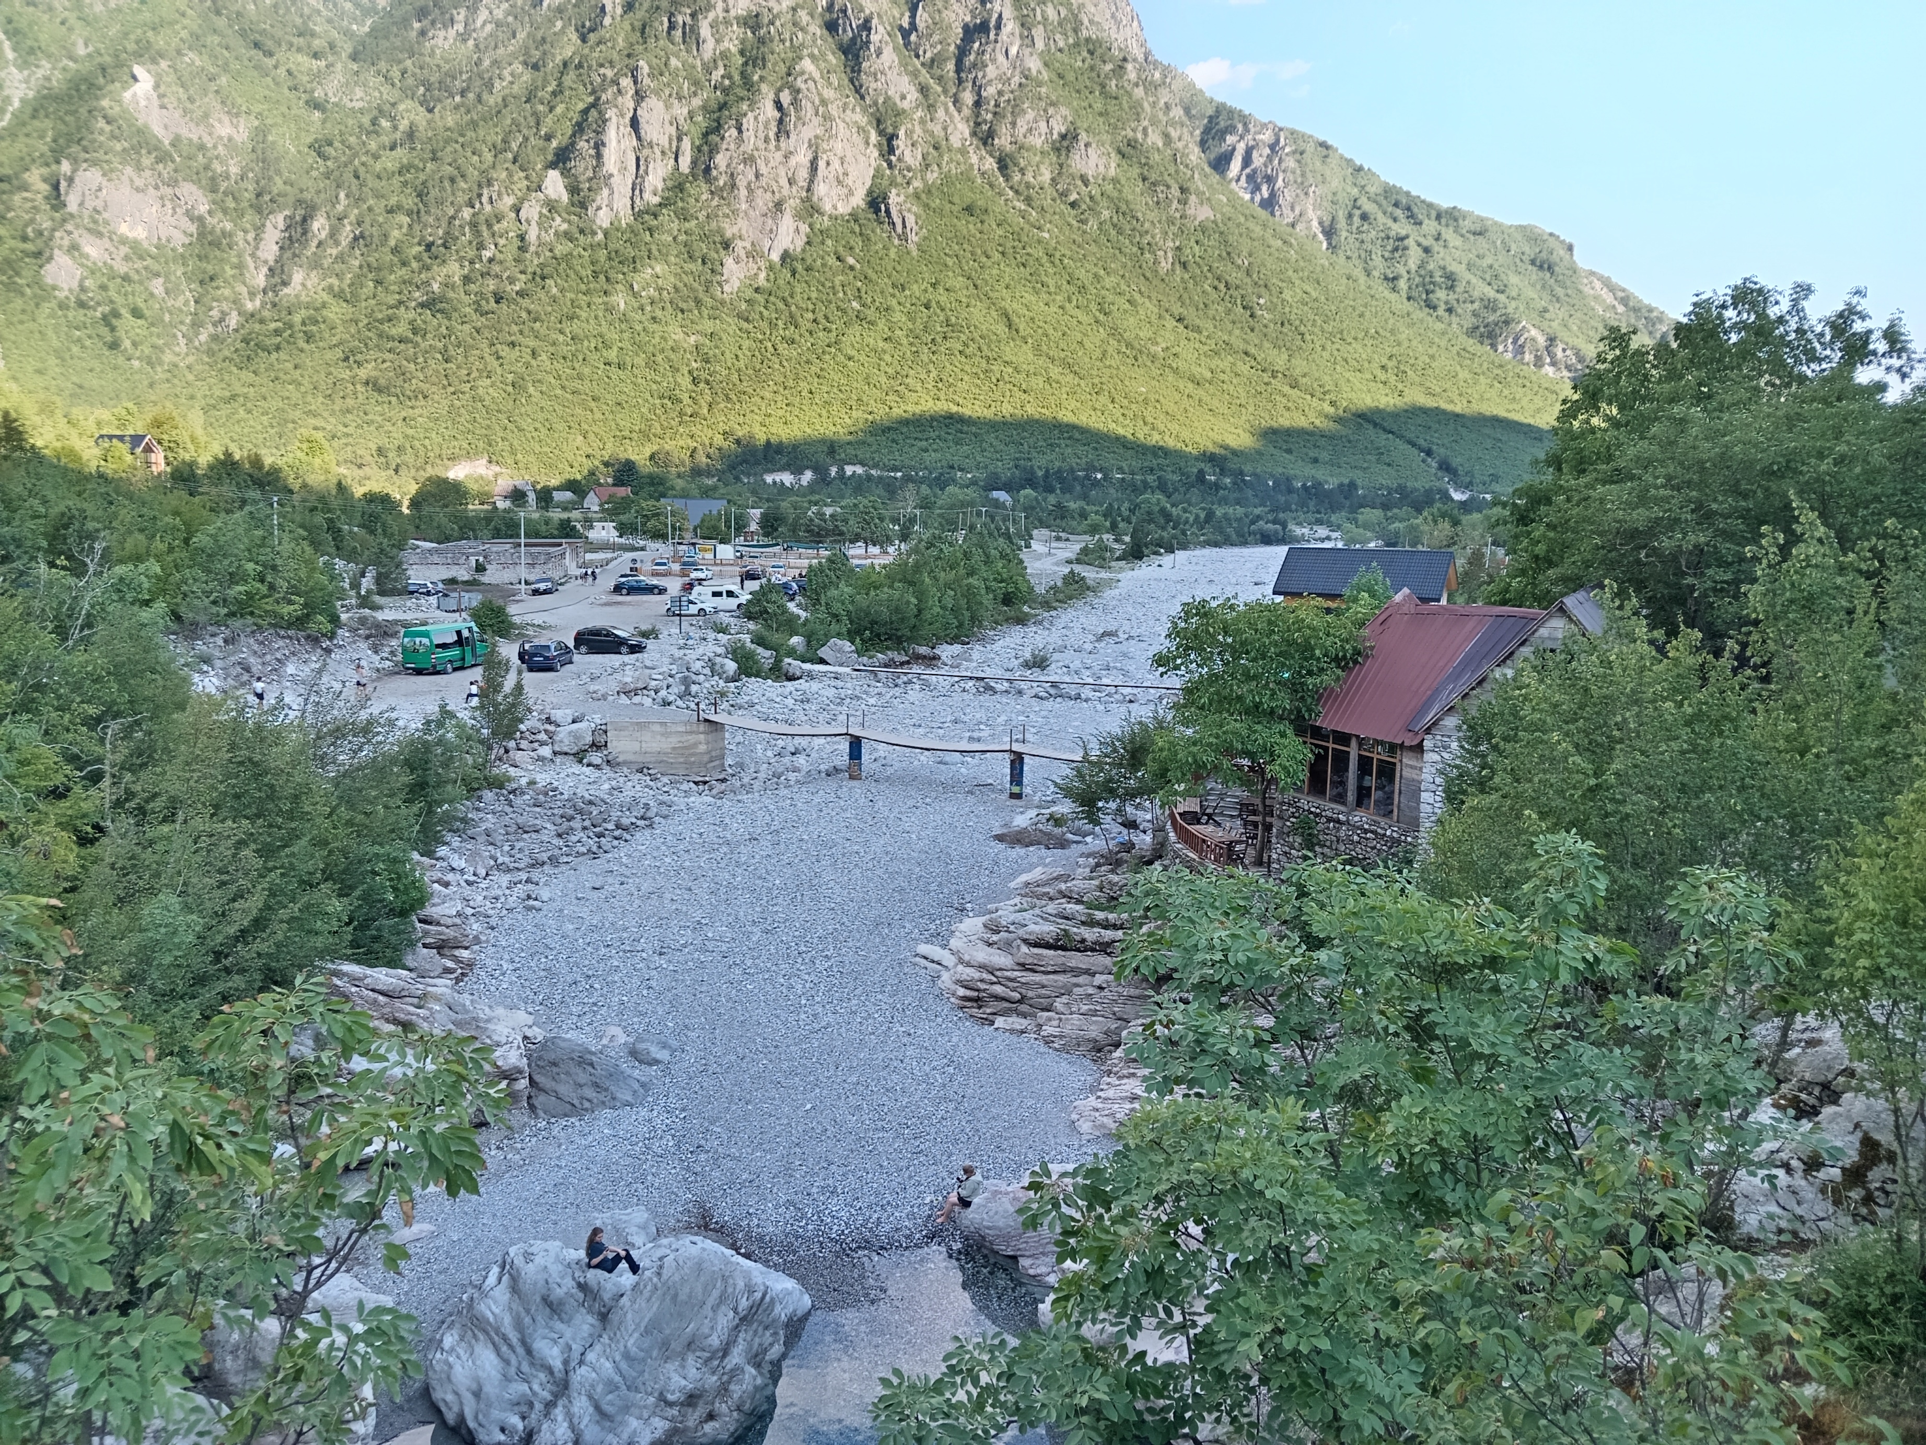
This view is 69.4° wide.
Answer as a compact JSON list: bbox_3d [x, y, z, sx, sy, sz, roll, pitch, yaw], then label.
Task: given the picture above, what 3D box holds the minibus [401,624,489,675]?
[{"bbox_3d":[-31.086,-4.489,83.816,2.000,2.680,6.500,3,8,13],"label":"minibus"}]

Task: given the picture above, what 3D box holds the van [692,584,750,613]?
[{"bbox_3d":[-18.104,-9.323,105.865,4.800,1.970,1.900,0,8,-8],"label":"van"}]

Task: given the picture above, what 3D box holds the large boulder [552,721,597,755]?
[{"bbox_3d":[-20.095,0.779,72.000,2.100,1.550,1.500,-1,8,-16],"label":"large boulder"}]

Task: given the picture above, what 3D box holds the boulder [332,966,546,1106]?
[{"bbox_3d":[-12.168,7.218,32.000,4.200,2.200,2.600,-1,8,-12],"label":"boulder"}]

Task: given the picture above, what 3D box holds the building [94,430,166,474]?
[{"bbox_3d":[-141.181,-45.316,236.000,8.600,6.900,5.600,2,8,10],"label":"building"}]

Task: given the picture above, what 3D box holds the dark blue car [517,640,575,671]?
[{"bbox_3d":[-24.695,-4.040,83.397,1.730,1.500,4.300,1,8,-2],"label":"dark blue car"}]

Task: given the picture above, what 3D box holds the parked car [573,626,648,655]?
[{"bbox_3d":[-22.030,-5.136,86.888,4.400,1.630,1.790,0,8,-5],"label":"parked car"}]

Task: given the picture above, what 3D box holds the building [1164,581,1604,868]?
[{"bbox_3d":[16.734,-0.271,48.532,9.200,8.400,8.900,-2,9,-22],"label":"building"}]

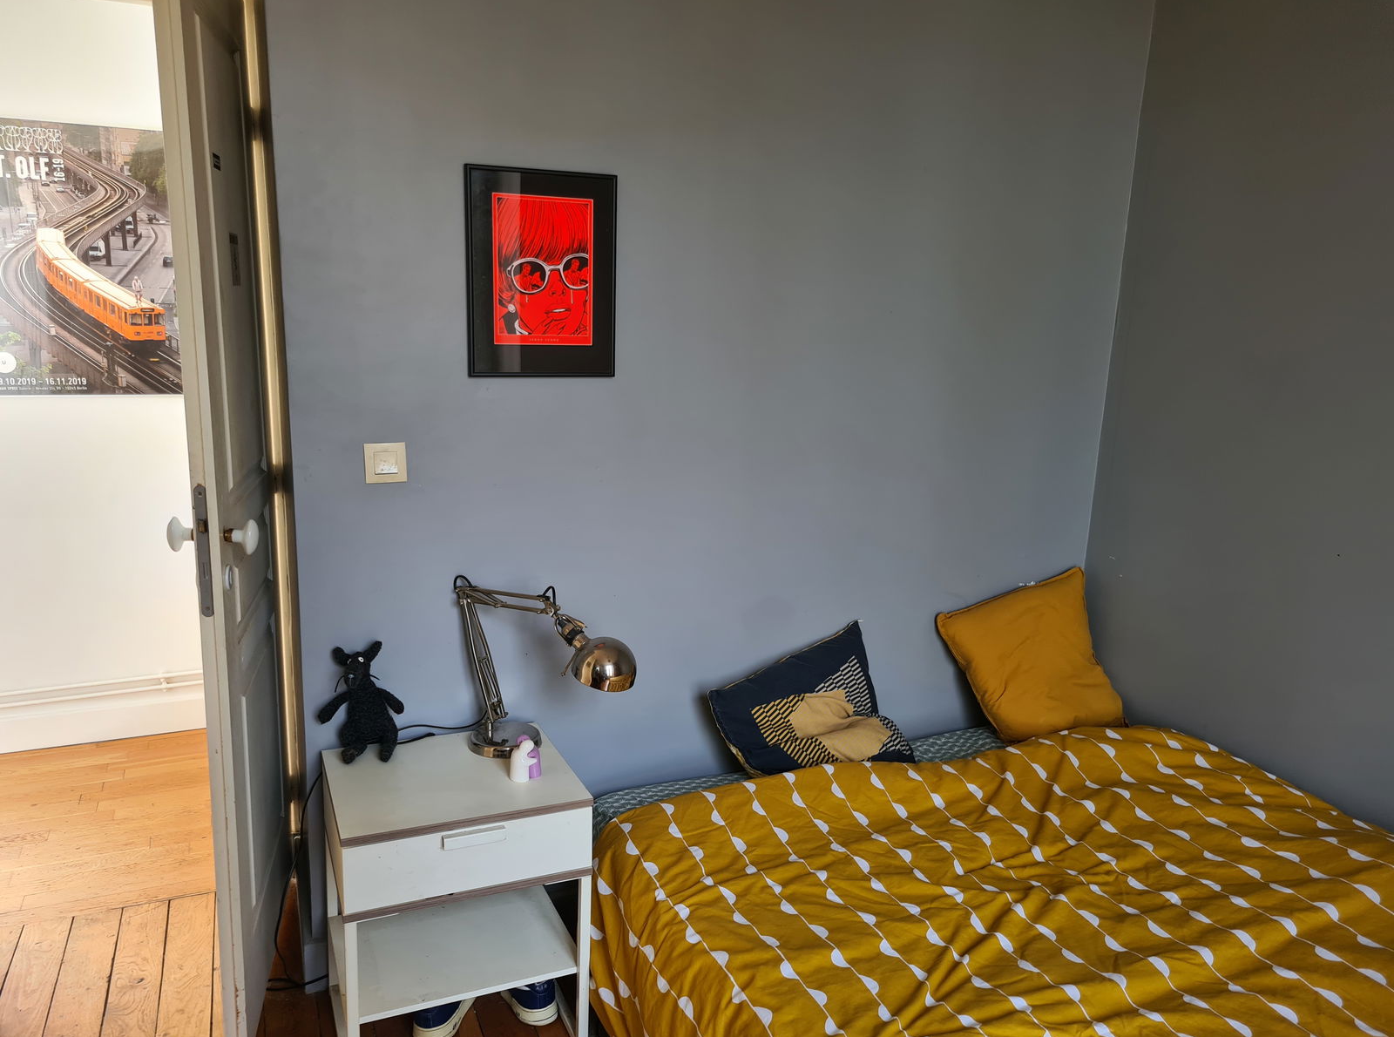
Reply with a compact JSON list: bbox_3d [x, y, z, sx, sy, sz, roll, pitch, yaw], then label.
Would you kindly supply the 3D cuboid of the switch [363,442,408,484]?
[{"bbox_3d":[-0.618,-0.110,2.082,0.080,0.080,0.012,-4,14,-23],"label":"switch"}]

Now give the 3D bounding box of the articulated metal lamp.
[{"bbox_3d":[-0.287,0.324,2.086,0.455,0.366,0.197,11,16,33],"label":"articulated metal lamp"}]

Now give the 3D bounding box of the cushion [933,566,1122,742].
[{"bbox_3d":[0.884,0.376,2.711,0.425,0.425,0.130,-11,-14,-21],"label":"cushion"}]

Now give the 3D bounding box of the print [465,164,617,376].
[{"bbox_3d":[-0.312,-0.490,2.118,0.308,0.408,0.020,-4,14,-23],"label":"print"}]

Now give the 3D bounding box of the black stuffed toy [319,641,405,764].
[{"bbox_3d":[-0.681,0.371,2.116,0.185,0.235,0.110,-4,15,-25],"label":"black stuffed toy"}]

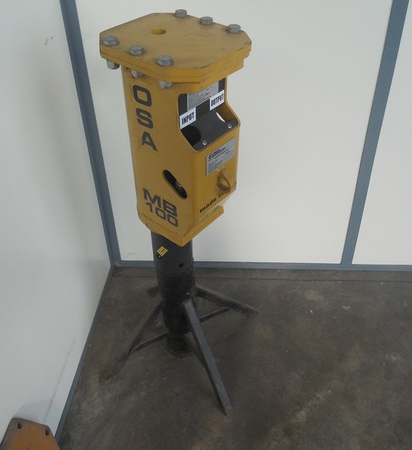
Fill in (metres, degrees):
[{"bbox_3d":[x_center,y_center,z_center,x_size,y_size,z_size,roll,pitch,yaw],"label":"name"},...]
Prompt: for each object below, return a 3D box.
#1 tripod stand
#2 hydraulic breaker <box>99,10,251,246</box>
[{"bbox_3d":[-0.095,0.225,1.706,0.520,0.638,0.520,10,38,15],"label":"tripod stand"},{"bbox_3d":[-0.076,-0.238,1.263,0.306,0.564,0.278,28,48,27],"label":"hydraulic breaker"}]

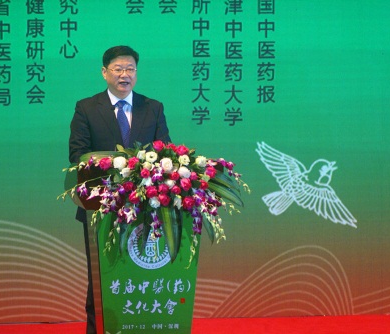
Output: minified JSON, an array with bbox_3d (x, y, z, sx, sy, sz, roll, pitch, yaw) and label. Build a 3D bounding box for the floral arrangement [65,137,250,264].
[{"bbox_3d":[-0.204,0.173,22.000,0.940,0.600,0.500,0,3,-9],"label":"floral arrangement"}]

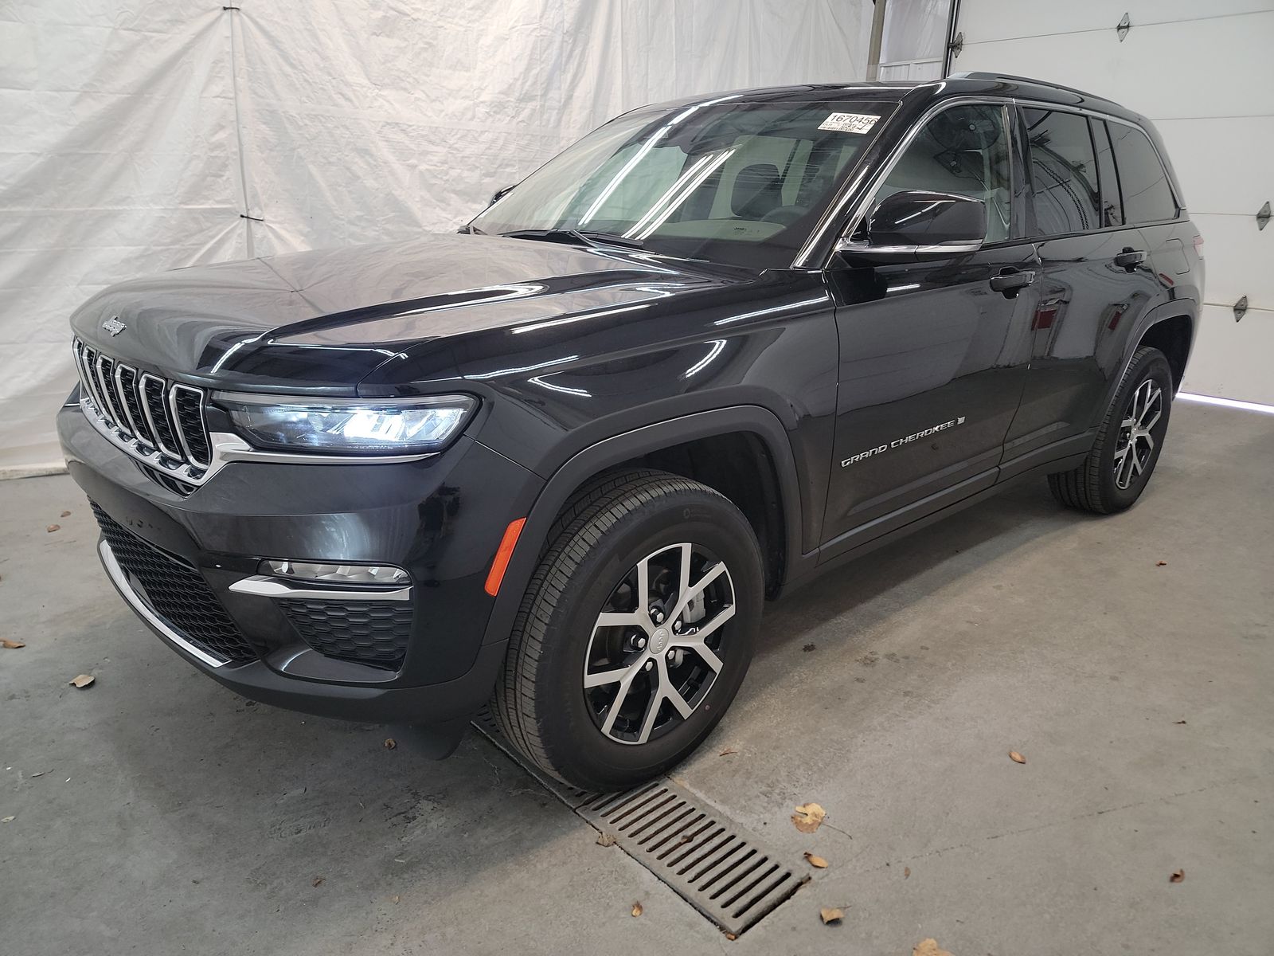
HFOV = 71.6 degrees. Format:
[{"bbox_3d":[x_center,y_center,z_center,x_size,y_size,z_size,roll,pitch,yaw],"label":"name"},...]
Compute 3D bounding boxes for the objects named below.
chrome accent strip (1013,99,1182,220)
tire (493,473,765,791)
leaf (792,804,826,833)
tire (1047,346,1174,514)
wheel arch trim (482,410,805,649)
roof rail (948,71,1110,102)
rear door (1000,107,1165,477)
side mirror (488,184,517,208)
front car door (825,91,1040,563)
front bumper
[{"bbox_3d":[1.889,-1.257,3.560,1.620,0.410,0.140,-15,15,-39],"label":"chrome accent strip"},{"bbox_3d":[-0.003,0.366,2.201,0.770,0.770,0.270,-15,25,-39],"label":"tire"},{"bbox_3d":[0.406,0.796,2.078,0.070,0.025,0.082,0,18,0],"label":"leaf"},{"bbox_3d":[2.195,-0.236,4.091,0.772,0.772,0.260,-15,23,-40],"label":"tire"},{"bbox_3d":[0.053,0.111,2.021,1.030,0.540,0.140,-15,25,-39],"label":"wheel arch trim"},{"bbox_3d":[1.533,-1.442,3.305,1.430,0.080,0.075,-15,25,-39],"label":"roof rail"},{"bbox_3d":[1.682,-0.730,3.436,1.210,1.290,0.275,-15,23,-40],"label":"rear door"},{"bbox_3d":[-0.529,-1.130,3.754,0.200,0.195,0.230,-15,23,-40],"label":"side mirror"},{"bbox_3d":[0.880,-0.515,2.754,1.200,1.270,0.270,-15,23,-40],"label":"front car door"},{"bbox_3d":[-1.033,0.085,2.314,0.610,0.720,1.920,-15,23,-40],"label":"front bumper"}]

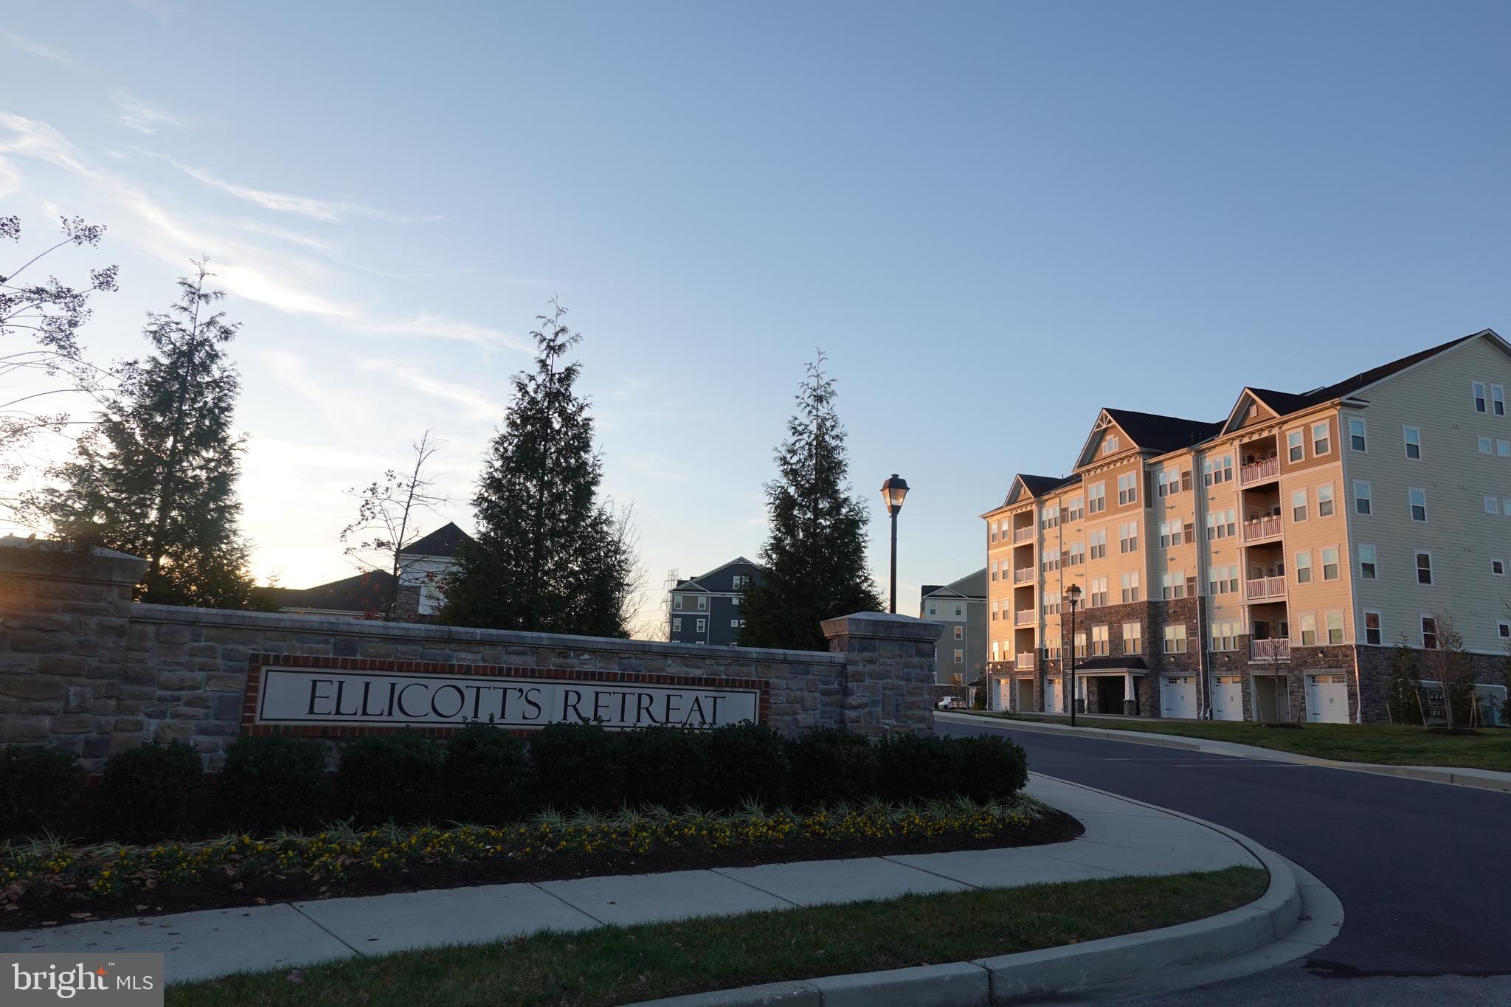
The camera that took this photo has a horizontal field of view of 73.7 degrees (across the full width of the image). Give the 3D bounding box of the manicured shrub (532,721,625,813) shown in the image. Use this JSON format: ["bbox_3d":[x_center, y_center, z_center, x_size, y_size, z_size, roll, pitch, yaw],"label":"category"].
[{"bbox_3d":[-1.558,2.329,8.836,0.837,0.789,0.837,9,-13,-32],"label":"manicured shrub"}]

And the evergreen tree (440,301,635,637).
[{"bbox_3d":[-2.800,0.319,12.897,2.350,6.162,2.350,9,-13,-32],"label":"evergreen tree"}]

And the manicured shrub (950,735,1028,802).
[{"bbox_3d":[2.582,2.945,11.143,0.852,0.728,0.850,2,-11,0],"label":"manicured shrub"}]

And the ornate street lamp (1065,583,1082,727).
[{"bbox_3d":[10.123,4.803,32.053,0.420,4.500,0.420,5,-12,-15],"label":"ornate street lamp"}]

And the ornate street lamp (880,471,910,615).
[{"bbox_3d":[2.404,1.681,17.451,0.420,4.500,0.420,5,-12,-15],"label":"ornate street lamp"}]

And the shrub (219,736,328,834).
[{"bbox_3d":[-3.629,2.120,7.605,0.730,0.690,0.730,9,-13,-32],"label":"shrub"}]

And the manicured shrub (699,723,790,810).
[{"bbox_3d":[-0.140,2.718,10.346,0.900,0.920,0.850,2,-11,0],"label":"manicured shrub"}]

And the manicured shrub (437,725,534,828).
[{"bbox_3d":[-2.257,2.259,8.440,0.752,0.821,0.752,9,-13,-32],"label":"manicured shrub"}]

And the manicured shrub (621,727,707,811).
[{"bbox_3d":[-0.911,2.623,9.891,0.830,0.870,0.820,2,-11,0],"label":"manicured shrub"}]

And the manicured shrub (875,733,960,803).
[{"bbox_3d":[1.716,2.819,10.669,0.888,0.719,0.850,2,-11,0],"label":"manicured shrub"}]

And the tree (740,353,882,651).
[{"bbox_3d":[0.943,0.797,15.926,2.400,6.700,2.400,2,-11,0],"label":"tree"}]

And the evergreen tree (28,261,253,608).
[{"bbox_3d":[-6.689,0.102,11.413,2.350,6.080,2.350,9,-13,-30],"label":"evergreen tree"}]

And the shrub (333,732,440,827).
[{"bbox_3d":[-3.135,2.371,8.574,0.860,0.840,0.820,9,-13,-30],"label":"shrub"}]

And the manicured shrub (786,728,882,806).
[{"bbox_3d":[0.784,2.689,10.163,0.938,0.785,0.850,9,-13,-32],"label":"manicured shrub"}]

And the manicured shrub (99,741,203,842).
[{"bbox_3d":[-4.299,2.046,7.169,0.606,0.678,0.606,9,-13,-32],"label":"manicured shrub"}]

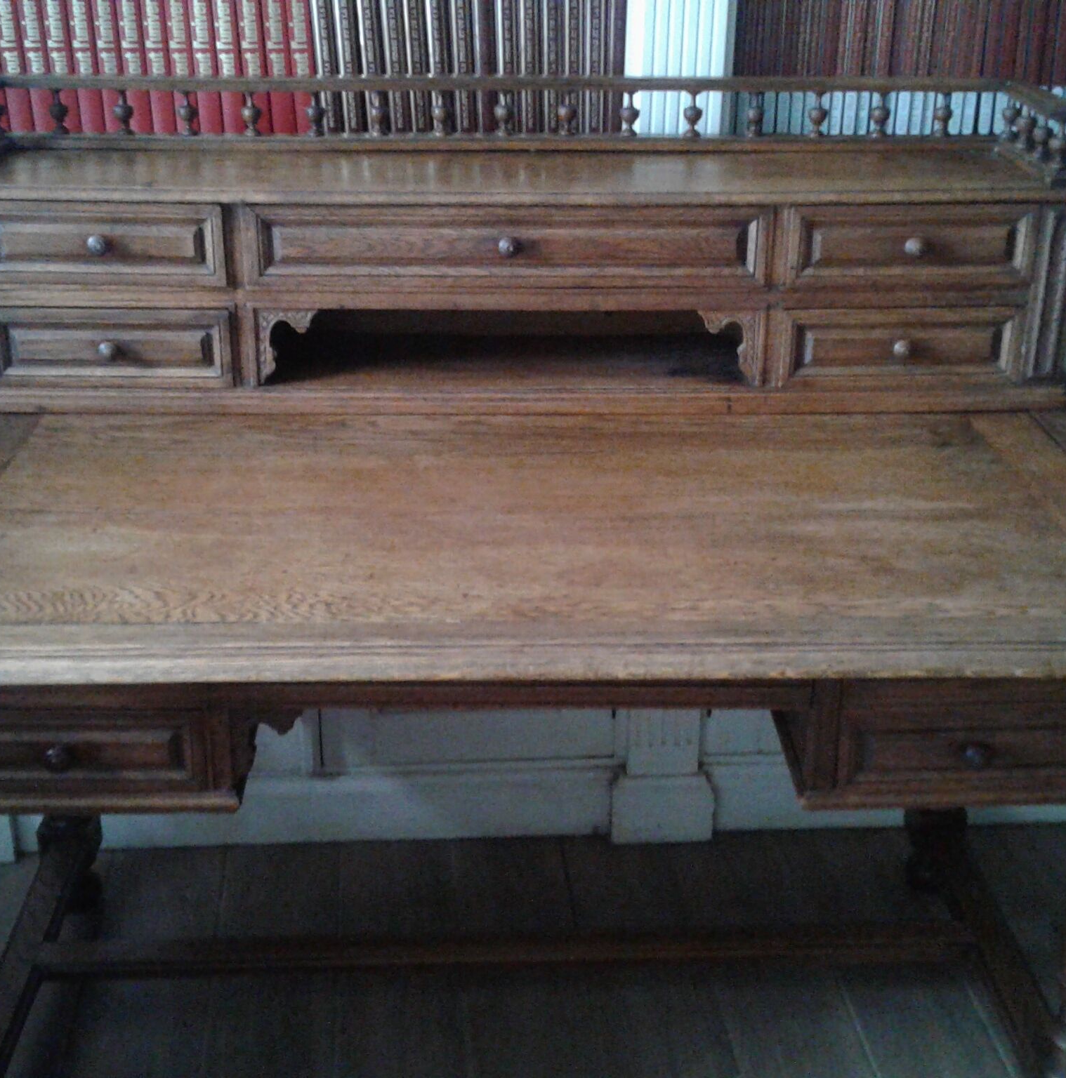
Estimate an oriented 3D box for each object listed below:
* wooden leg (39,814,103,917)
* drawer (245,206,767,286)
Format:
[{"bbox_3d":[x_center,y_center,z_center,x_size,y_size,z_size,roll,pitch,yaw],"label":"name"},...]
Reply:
[{"bbox_3d":[-0.614,0.267,1.939,0.089,0.510,0.089,0,25,-2],"label":"wooden leg"},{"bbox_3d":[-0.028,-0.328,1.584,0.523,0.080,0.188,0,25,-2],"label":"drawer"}]

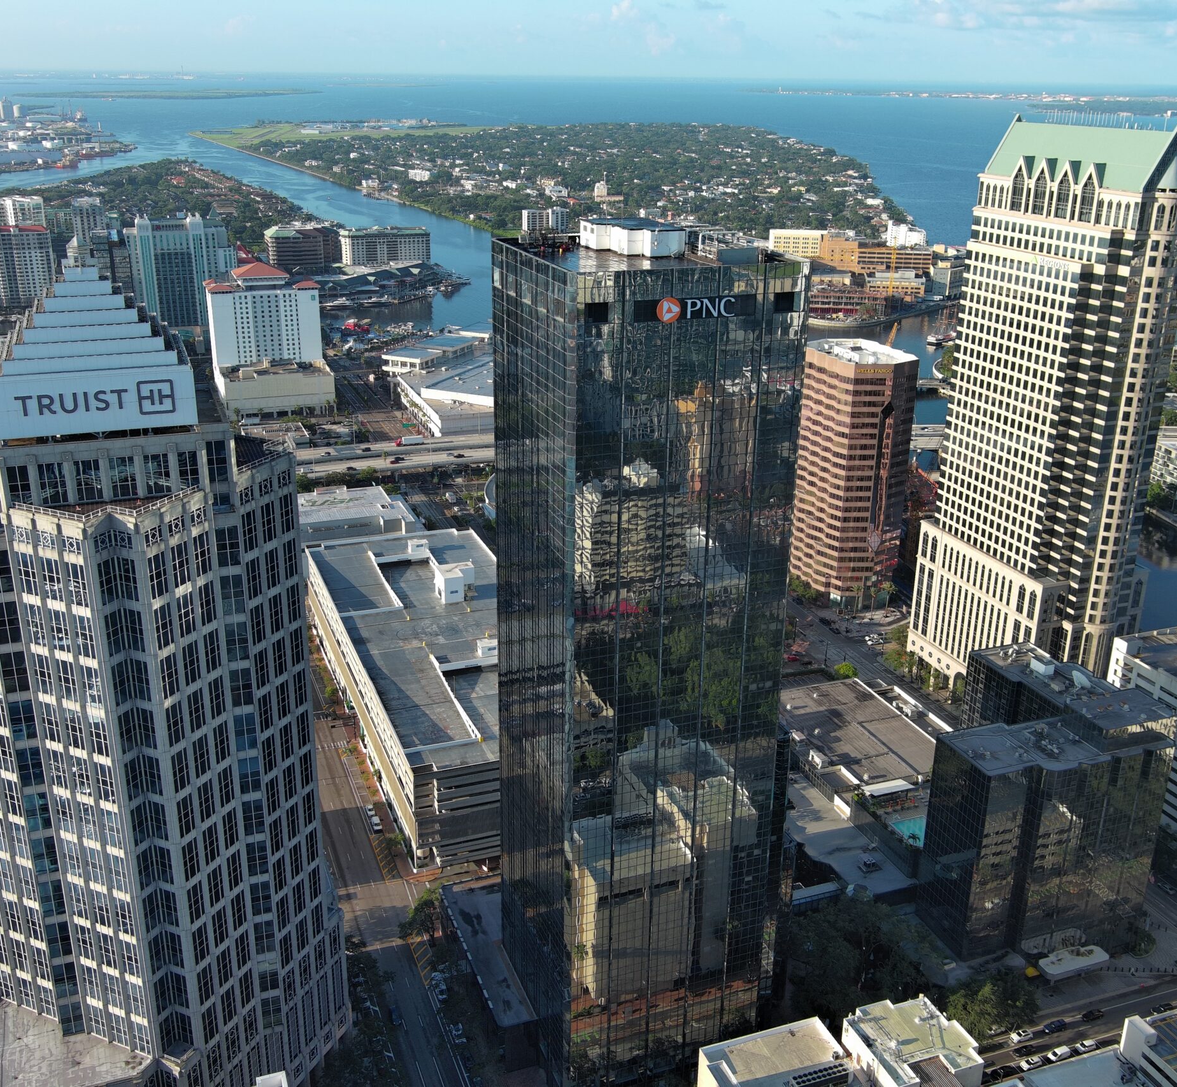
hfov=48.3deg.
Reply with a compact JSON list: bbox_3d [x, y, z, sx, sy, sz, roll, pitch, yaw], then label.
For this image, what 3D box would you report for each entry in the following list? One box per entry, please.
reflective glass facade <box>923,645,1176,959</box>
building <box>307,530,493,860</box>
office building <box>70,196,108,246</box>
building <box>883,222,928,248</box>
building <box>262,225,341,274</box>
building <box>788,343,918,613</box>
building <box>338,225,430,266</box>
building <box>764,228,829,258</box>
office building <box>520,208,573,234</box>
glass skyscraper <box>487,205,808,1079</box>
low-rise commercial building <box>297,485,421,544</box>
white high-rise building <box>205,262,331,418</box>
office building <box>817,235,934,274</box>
[{"bbox_3d":[101.270,58.670,314.350,51.000,53.500,46.500,-7,21,-21],"label":"reflective glass facade"},{"bbox_3d":[-42.470,37.420,400.670,61.640,28.000,165.730,-7,21,-20],"label":"building"},{"bbox_3d":[-480.740,-300.440,1262.090,31.000,62.000,26.000,-7,21,-20],"label":"office building"},{"bbox_3d":[341.220,-329.710,1413.560,44.000,32.000,28.000,6,21,13],"label":"building"},{"bbox_3d":[-272.190,-283.100,1258.750,66.000,36.500,45.000,-7,21,-20],"label":"building"},{"bbox_3d":[96.810,-26.620,491.500,29.500,92.500,46.500,-7,21,-21],"label":"building"},{"bbox_3d":[-201.830,-297.250,1313.260,80.000,36.000,38.000,-6,21,-19],"label":"building"},{"bbox_3d":[209.530,-296.890,1325.610,53.000,38.000,28.000,2,20,2],"label":"building"},{"bbox_3d":[-52.950,-387.000,1577.450,54.000,28.000,22.000,-3,20,-11],"label":"office building"},{"bbox_3d":[8.350,22.140,250.210,41.500,163.500,43.200,-7,21,-21],"label":"glass skyscraper"},{"bbox_3d":[-100.300,-8.960,554.350,53.000,12.000,52.000,-7,21,-21],"label":"low-rise commercial building"},{"bbox_3d":[-185.180,-121.010,763.840,61.000,79.000,69.000,-7,21,-20],"label":"white high-rise building"},{"bbox_3d":[281.390,-281.940,1279.190,108.000,33.000,60.000,6,21,13],"label":"office building"}]

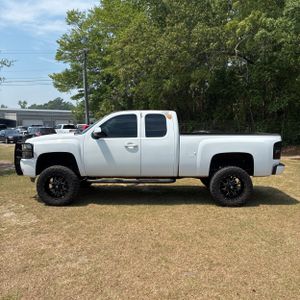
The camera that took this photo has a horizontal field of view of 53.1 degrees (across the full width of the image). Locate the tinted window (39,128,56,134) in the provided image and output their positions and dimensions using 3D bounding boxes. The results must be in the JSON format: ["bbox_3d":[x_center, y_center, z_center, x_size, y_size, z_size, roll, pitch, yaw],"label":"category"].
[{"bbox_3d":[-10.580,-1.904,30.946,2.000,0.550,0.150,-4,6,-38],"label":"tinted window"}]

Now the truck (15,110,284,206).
[{"bbox_3d":[-0.050,0.108,7.161,5.950,2.050,2.100,0,5,0],"label":"truck"}]

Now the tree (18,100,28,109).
[{"bbox_3d":[-42.000,-11.235,99.425,4.000,10.200,4.000,-2,5,-23],"label":"tree"}]

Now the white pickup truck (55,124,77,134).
[{"bbox_3d":[-10.200,-2.165,36.944,2.000,1.900,5.600,4,6,41],"label":"white pickup truck"}]

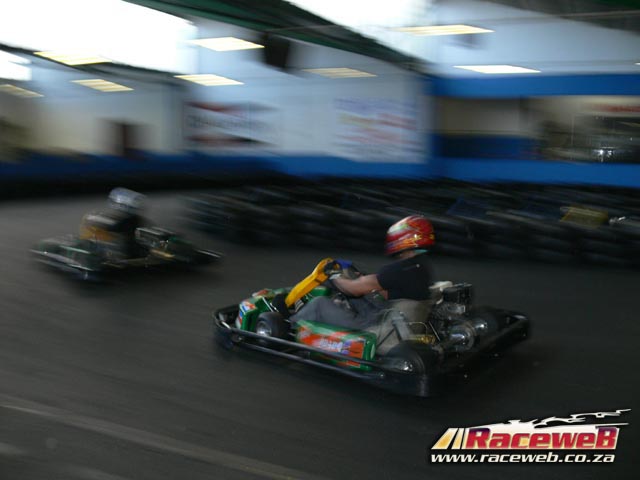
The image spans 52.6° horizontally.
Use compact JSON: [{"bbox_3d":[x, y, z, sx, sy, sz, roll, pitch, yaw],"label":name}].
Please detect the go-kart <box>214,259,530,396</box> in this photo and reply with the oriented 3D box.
[{"bbox_3d":[0.345,0.475,4.838,1.900,0.650,1.400,6,10,39],"label":"go-kart"}]

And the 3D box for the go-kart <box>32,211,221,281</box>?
[{"bbox_3d":[-2.551,0.019,8.488,1.400,0.640,1.900,6,10,40],"label":"go-kart"}]

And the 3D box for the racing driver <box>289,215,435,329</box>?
[{"bbox_3d":[0.328,0.280,4.825,1.160,0.920,0.540,6,10,39],"label":"racing driver"}]

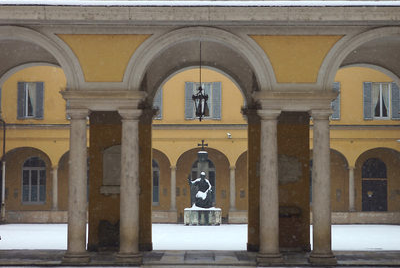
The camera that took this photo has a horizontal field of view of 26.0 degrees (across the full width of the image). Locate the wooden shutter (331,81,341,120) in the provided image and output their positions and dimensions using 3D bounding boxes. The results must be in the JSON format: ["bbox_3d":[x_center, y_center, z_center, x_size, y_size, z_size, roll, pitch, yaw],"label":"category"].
[{"bbox_3d":[7.269,-1.744,46.117,0.458,2.005,0.060,0,-4,0],"label":"wooden shutter"}]

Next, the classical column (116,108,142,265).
[{"bbox_3d":[-1.663,1.249,20.763,0.650,3.673,0.650,0,-4,0],"label":"classical column"}]

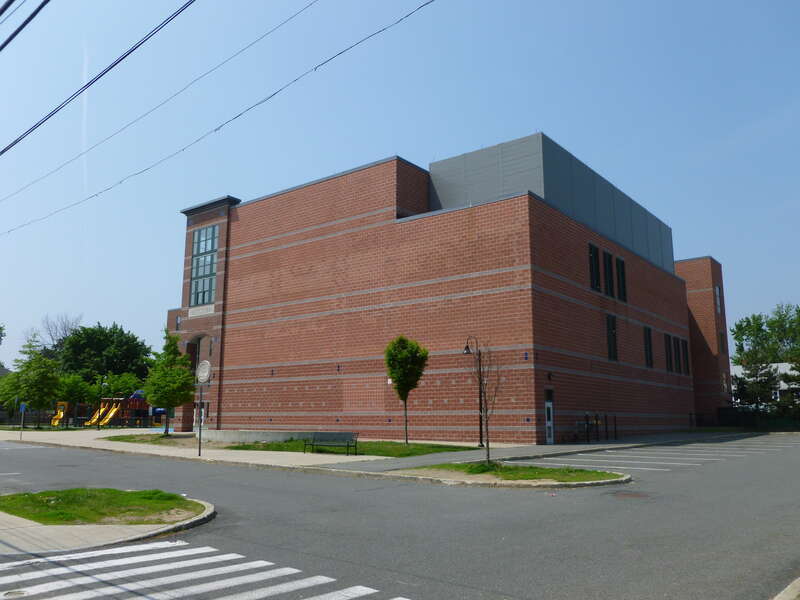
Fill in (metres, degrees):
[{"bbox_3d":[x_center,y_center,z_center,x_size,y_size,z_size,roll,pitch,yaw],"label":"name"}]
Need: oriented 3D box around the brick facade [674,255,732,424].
[{"bbox_3d":[28.002,4.224,60.632,4.300,15.600,4.100,-8,-13,38],"label":"brick facade"}]

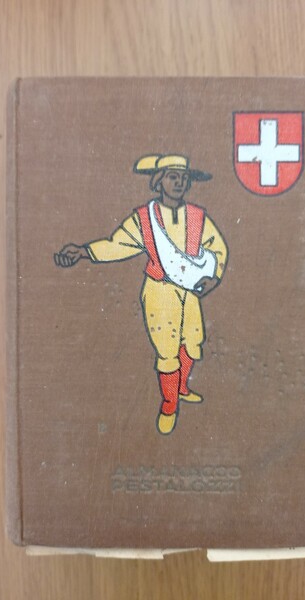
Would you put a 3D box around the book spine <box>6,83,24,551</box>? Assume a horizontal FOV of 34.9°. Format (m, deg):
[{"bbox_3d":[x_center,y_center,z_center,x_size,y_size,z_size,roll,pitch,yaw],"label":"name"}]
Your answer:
[{"bbox_3d":[-0.050,0.004,0.180,0.007,0.018,0.166,0,92,0],"label":"book spine"}]

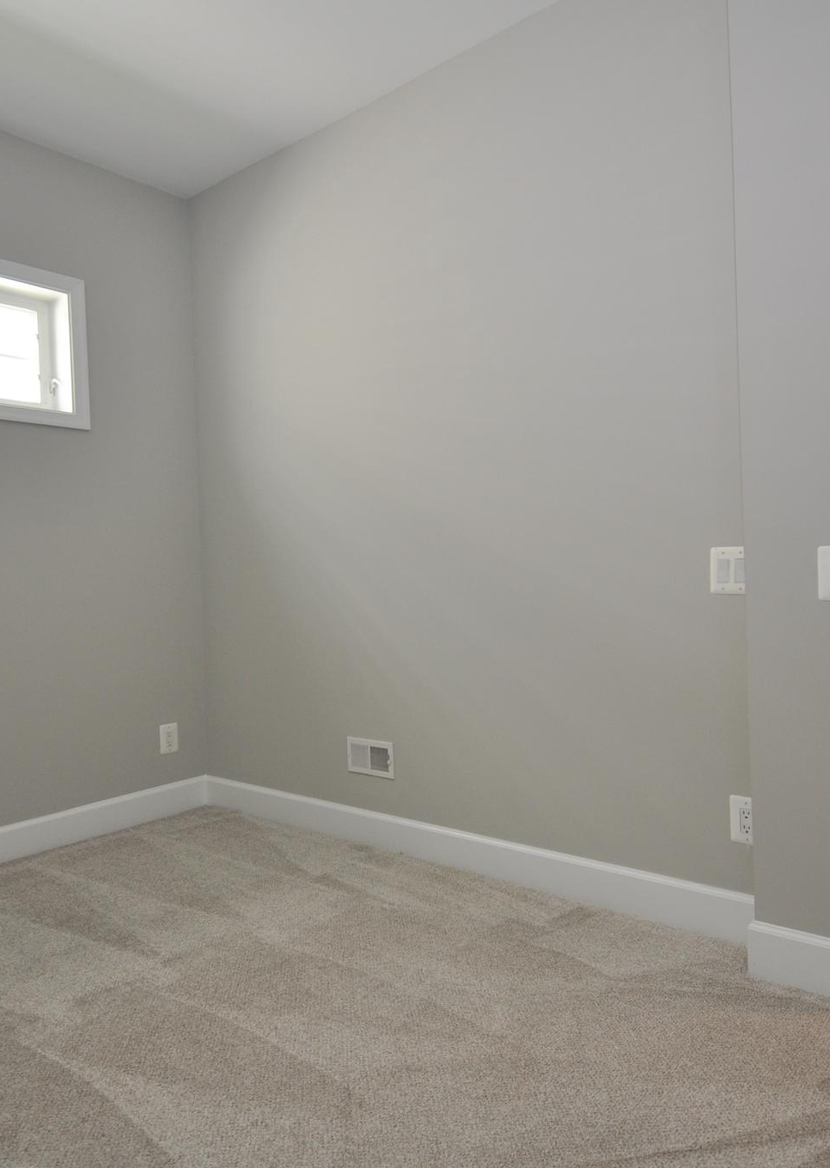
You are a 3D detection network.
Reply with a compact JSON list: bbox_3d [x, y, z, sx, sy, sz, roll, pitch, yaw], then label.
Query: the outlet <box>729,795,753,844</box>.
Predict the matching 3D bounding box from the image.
[{"bbox_3d":[0.893,0.642,2.106,0.080,0.124,0.010,-1,1,38],"label":"outlet"}]

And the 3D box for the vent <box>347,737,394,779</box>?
[{"bbox_3d":[-0.163,0.655,2.939,0.226,0.135,0.012,-1,1,38],"label":"vent"}]

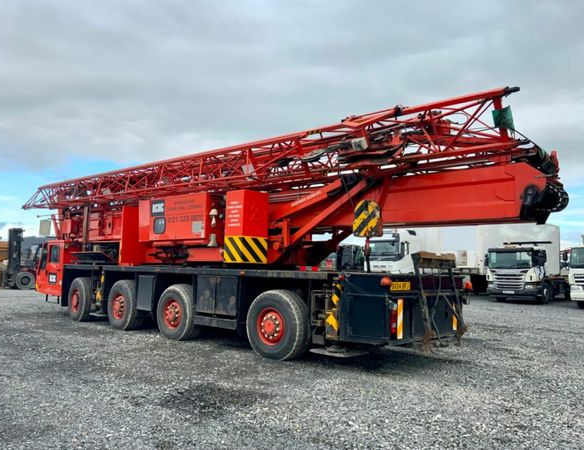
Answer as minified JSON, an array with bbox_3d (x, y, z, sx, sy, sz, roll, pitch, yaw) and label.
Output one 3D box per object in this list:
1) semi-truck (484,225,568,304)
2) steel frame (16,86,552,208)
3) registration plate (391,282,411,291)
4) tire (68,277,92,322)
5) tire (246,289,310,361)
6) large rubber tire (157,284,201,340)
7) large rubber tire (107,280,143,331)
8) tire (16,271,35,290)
[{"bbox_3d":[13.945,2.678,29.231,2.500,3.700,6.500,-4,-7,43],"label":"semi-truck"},{"bbox_3d":[-3.359,-1.061,13.248,18.500,1.100,1.200,-2,-6,43],"label":"steel frame"},{"bbox_3d":[1.531,0.868,7.082,0.015,0.111,0.520,-4,-7,43],"label":"registration plate"},{"bbox_3d":[-5.638,2.032,13.558,1.140,1.140,0.380,-4,-7,43],"label":"tire"},{"bbox_3d":[-0.230,1.712,8.491,1.140,1.140,0.380,-4,-7,43],"label":"tire"},{"bbox_3d":[-2.334,1.859,10.460,1.140,1.140,0.380,-4,-7,43],"label":"large rubber tire"},{"bbox_3d":[-3.937,1.919,11.966,1.140,1.140,0.380,-4,-7,43],"label":"large rubber tire"},{"bbox_3d":[-15.466,3.264,29.123,1.060,1.060,0.340,6,-7,-42],"label":"tire"}]

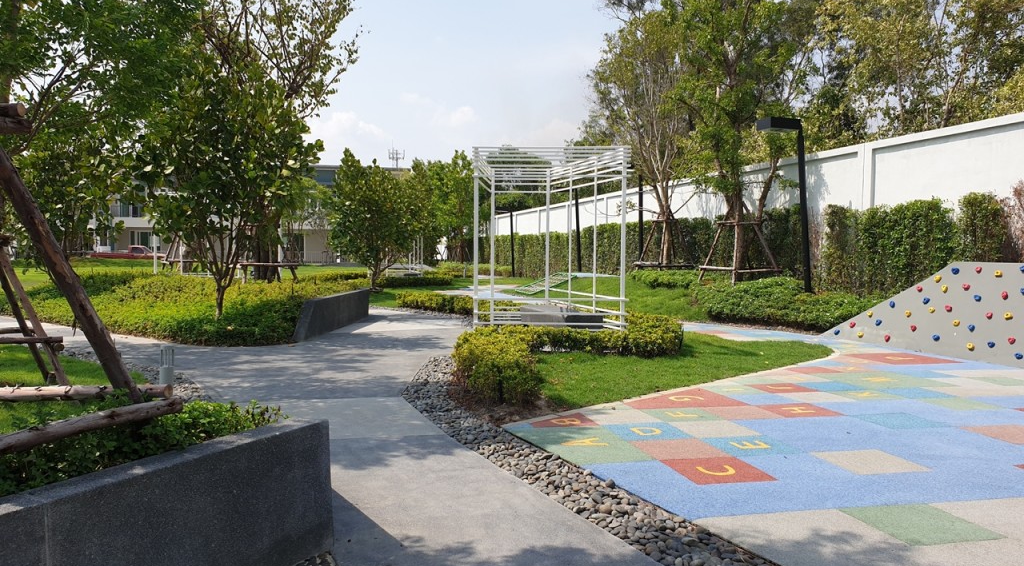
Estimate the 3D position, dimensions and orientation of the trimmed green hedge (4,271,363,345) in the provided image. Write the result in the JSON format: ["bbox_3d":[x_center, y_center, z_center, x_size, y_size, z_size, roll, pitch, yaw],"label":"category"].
[{"bbox_3d":[-7.328,0.407,16.900,7.800,1.000,7.500,0,2,0],"label":"trimmed green hedge"}]

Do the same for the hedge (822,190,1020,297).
[{"bbox_3d":[7.124,-0.562,14.137,0.700,1.900,4.300,0,3,-13],"label":"hedge"}]

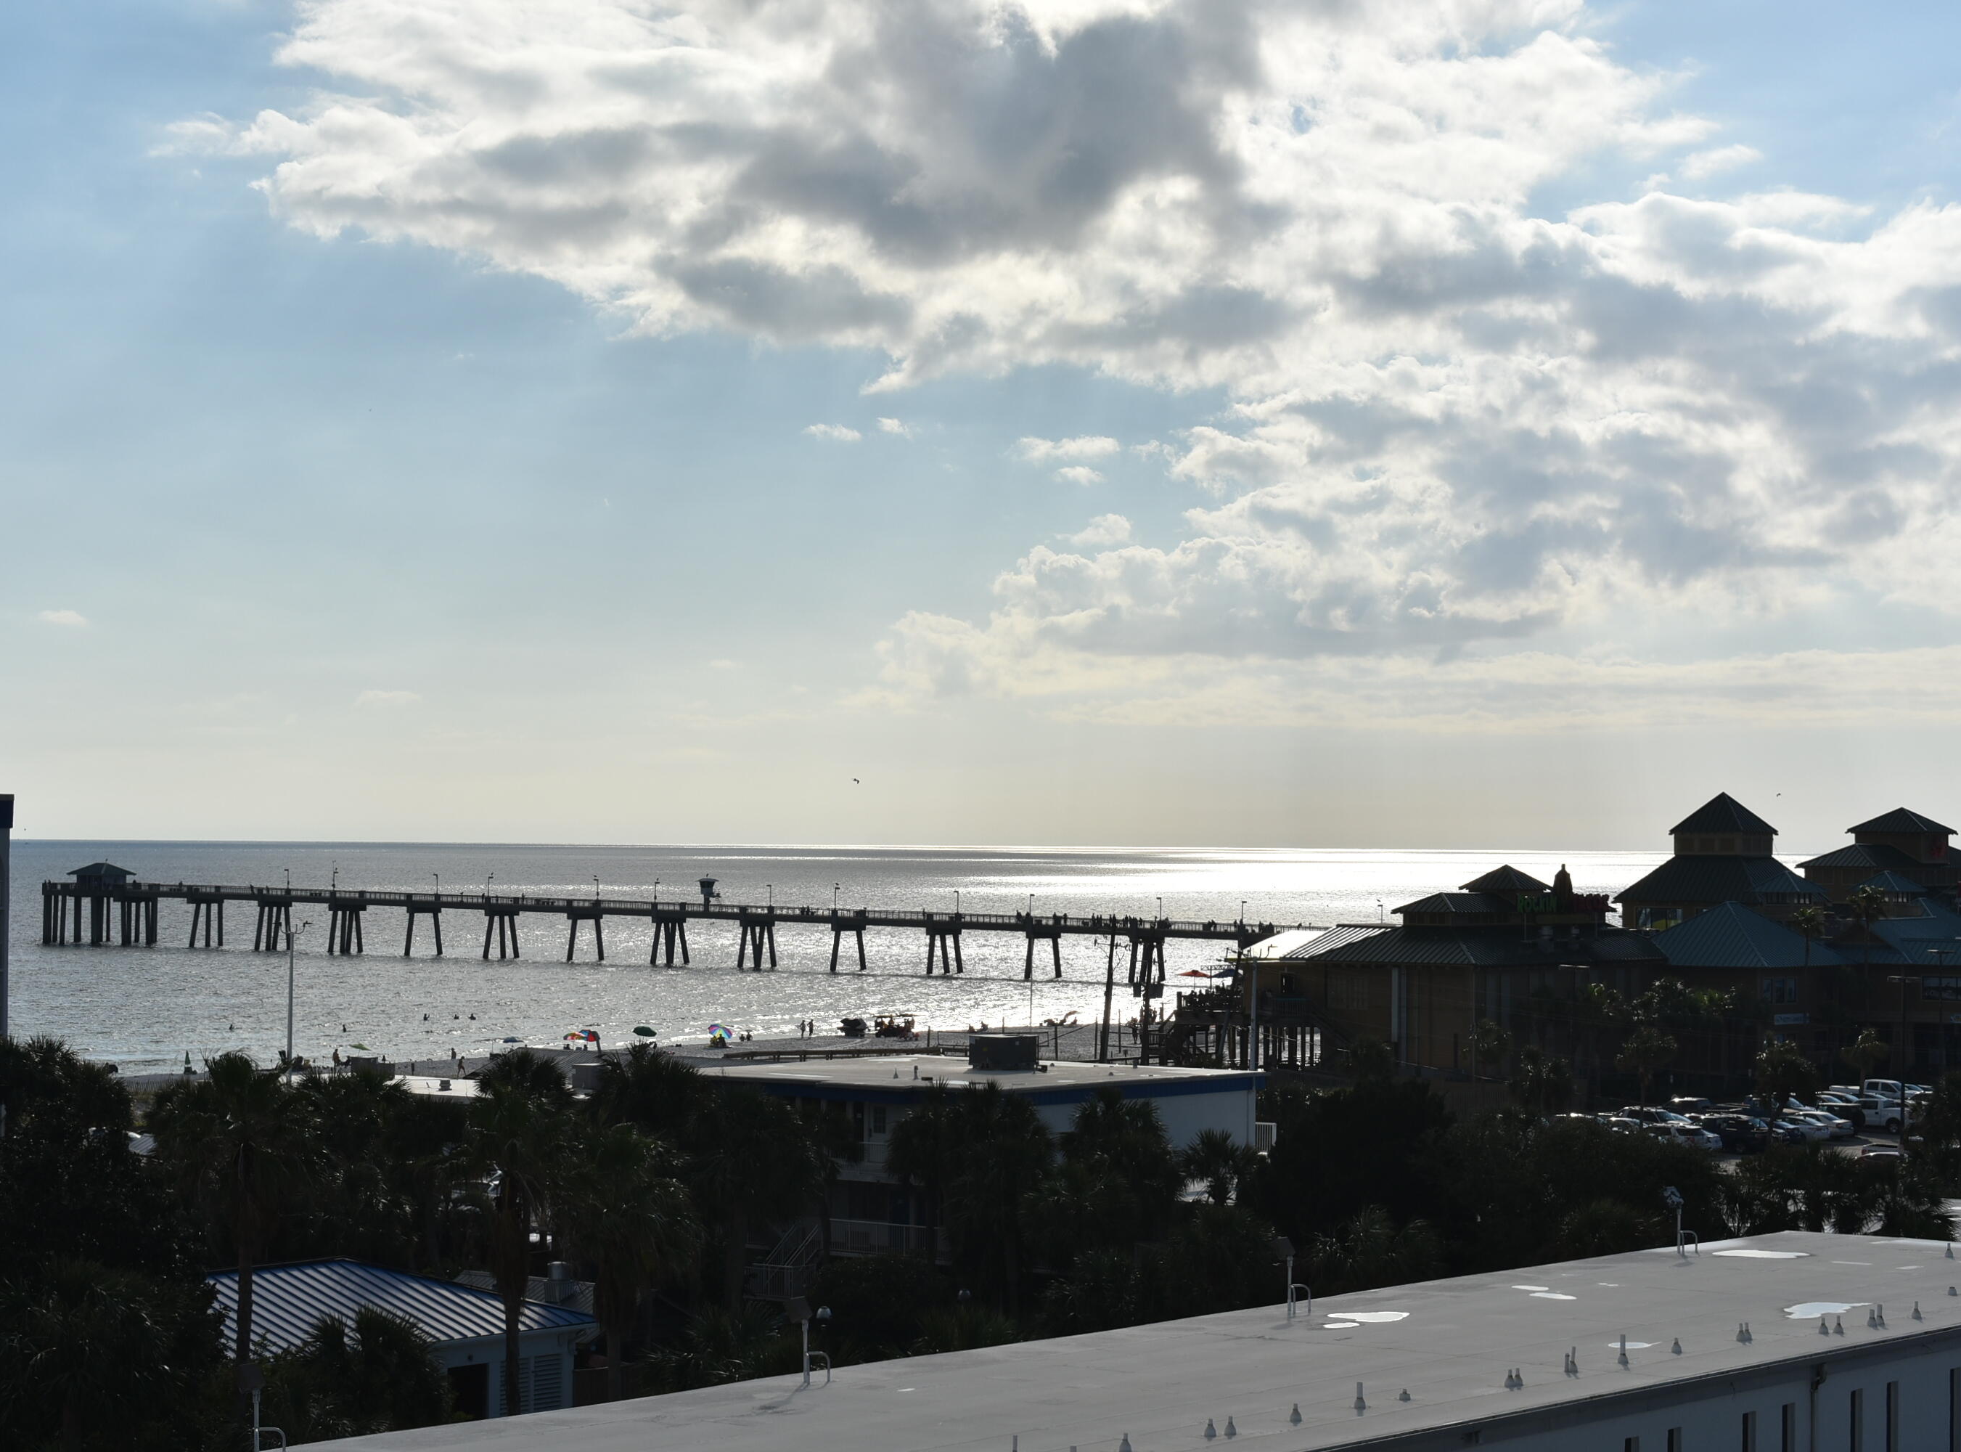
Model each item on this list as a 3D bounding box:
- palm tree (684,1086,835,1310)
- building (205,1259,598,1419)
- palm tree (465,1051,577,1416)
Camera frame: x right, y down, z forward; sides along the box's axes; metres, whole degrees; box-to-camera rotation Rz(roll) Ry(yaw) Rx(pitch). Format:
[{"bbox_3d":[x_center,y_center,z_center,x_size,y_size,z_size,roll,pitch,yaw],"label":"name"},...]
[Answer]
[{"bbox_3d":[-6.906,15.341,133.892,4.400,8.460,4.400,0,-1,-3],"label":"palm tree"},{"bbox_3d":[-18.570,16.250,111.400,9.500,4.750,15.300,-1,-2,36],"label":"building"},{"bbox_3d":[-11.824,14.018,112.000,3.300,11.116,3.300,0,-1,0],"label":"palm tree"}]

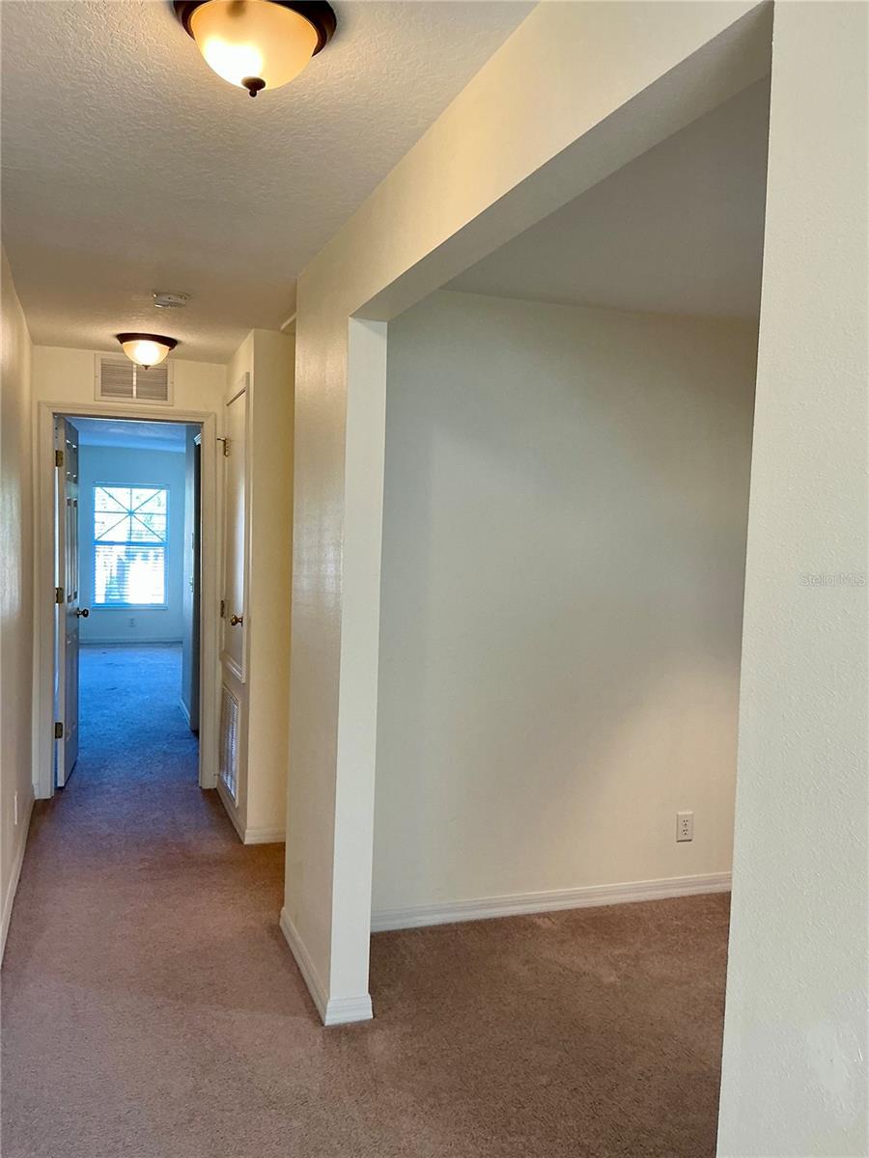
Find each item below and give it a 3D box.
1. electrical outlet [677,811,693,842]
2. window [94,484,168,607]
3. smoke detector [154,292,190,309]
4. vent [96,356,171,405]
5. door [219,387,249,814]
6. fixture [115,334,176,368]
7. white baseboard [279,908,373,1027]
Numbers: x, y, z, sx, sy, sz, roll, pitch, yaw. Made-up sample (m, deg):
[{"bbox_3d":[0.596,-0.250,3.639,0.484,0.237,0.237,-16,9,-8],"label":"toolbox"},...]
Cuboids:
[{"bbox_3d":[1.052,1.041,3.939,0.079,0.122,0.010,1,3,-20],"label":"electrical outlet"},{"bbox_3d":[-3.679,-0.393,11.375,0.876,1.525,0.100,1,3,-20],"label":"window"},{"bbox_3d":[-1.034,-1.090,3.678,0.135,0.037,0.135,1,3,-20],"label":"smoke detector"},{"bbox_3d":[-1.618,-1.071,5.062,0.408,0.249,0.020,1,3,-20],"label":"vent"},{"bbox_3d":[-1.039,0.068,4.871,0.050,2.084,0.823,1,3,-20],"label":"door"},{"bbox_3d":[-1.402,-1.094,4.574,0.286,0.146,0.286,1,3,-20],"label":"fixture"},{"bbox_3d":[-0.386,1.292,3.213,0.151,0.081,0.741,1,3,-20],"label":"white baseboard"}]

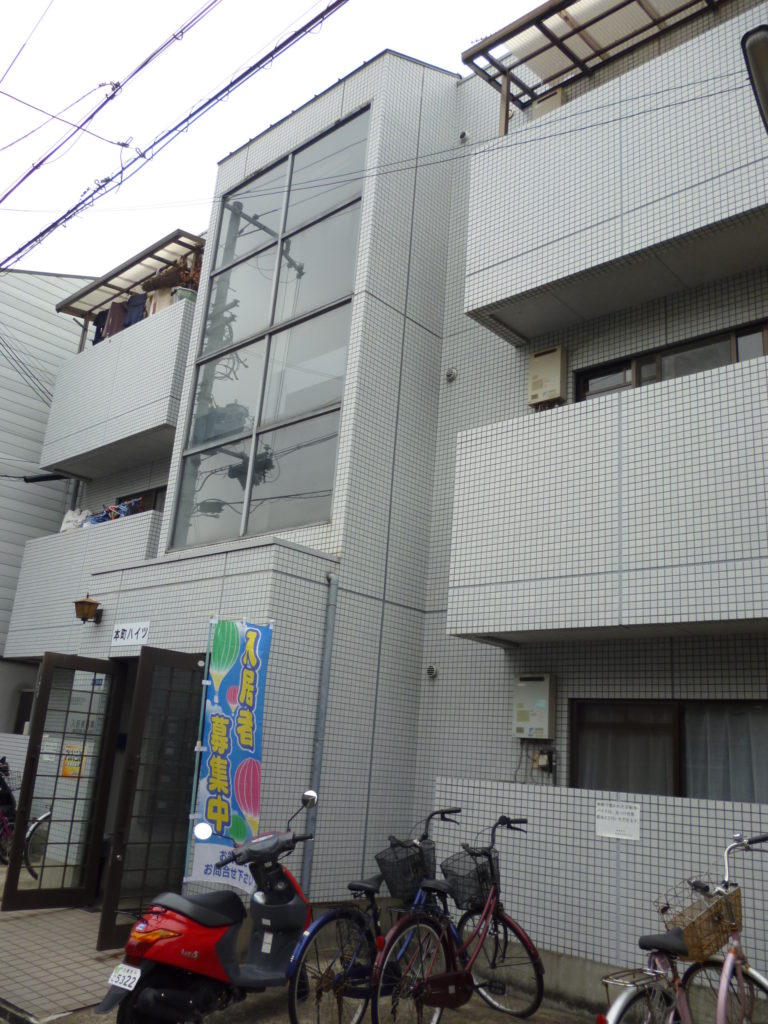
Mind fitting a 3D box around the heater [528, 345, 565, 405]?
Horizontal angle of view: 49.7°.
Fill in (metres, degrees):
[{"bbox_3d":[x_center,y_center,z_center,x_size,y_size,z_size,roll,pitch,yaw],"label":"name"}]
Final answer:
[{"bbox_3d":[1.450,-1.188,7.311,0.321,0.501,0.130,-10,-22,41],"label":"heater"}]

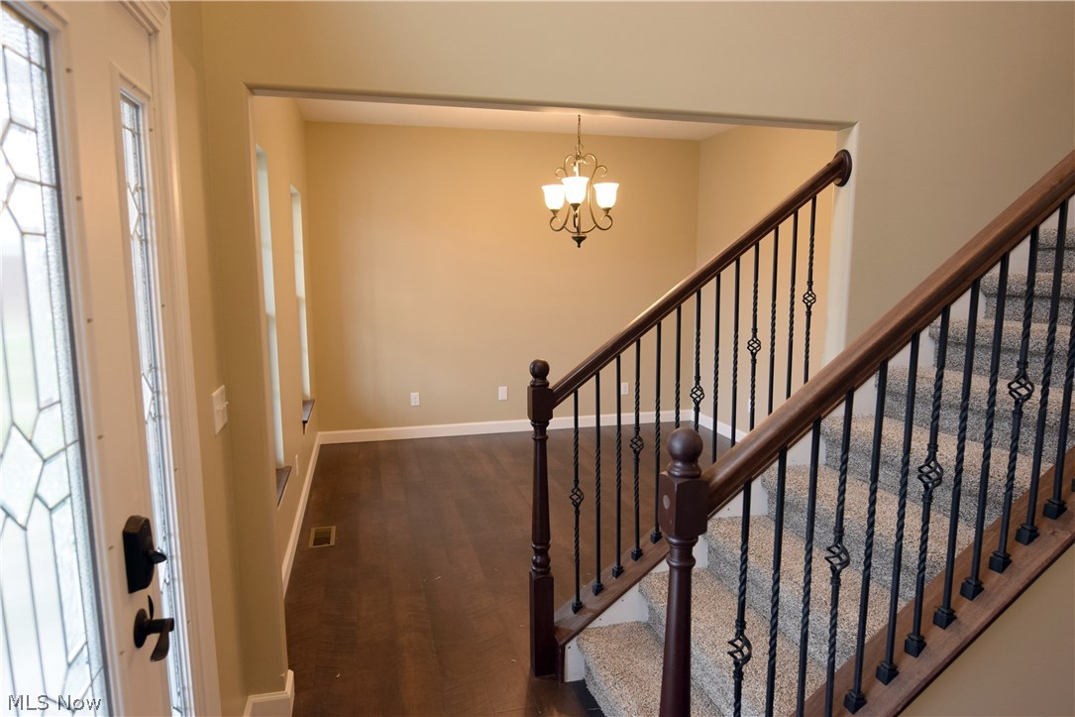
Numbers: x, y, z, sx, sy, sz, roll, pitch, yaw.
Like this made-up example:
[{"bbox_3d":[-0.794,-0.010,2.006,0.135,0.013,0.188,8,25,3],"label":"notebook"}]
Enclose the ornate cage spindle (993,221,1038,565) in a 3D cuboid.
[{"bbox_3d":[1.208,0.113,1.578,0.053,0.873,0.053,-3,9,-15],"label":"ornate cage spindle"}]

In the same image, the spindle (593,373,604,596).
[{"bbox_3d":[0.228,0.482,2.383,0.032,0.873,0.032,-3,9,-15],"label":"spindle"}]

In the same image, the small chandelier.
[{"bbox_3d":[0.265,-1.164,3.991,0.500,0.889,0.500,-1,8,0],"label":"small chandelier"}]

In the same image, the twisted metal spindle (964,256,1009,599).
[{"bbox_3d":[1.127,0.178,1.565,0.033,0.873,0.033,-3,9,-15],"label":"twisted metal spindle"}]

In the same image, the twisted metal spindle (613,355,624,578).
[{"bbox_3d":[0.307,0.420,2.396,0.032,0.873,0.032,-3,9,-15],"label":"twisted metal spindle"}]

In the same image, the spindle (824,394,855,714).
[{"bbox_3d":[0.719,0.503,1.498,0.052,0.873,0.052,-3,9,-15],"label":"spindle"}]

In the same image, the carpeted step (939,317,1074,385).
[{"bbox_3d":[1.945,0.004,2.329,0.291,0.193,0.865,-3,9,-15],"label":"carpeted step"}]

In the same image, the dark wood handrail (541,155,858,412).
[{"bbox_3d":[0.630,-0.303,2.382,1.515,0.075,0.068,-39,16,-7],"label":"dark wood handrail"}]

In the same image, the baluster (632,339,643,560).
[{"bbox_3d":[0.398,0.366,2.478,0.048,0.895,0.048,-3,9,-15],"label":"baluster"}]

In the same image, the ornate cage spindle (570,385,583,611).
[{"bbox_3d":[0.154,0.561,2.437,0.048,0.895,0.048,-3,9,-15],"label":"ornate cage spindle"}]

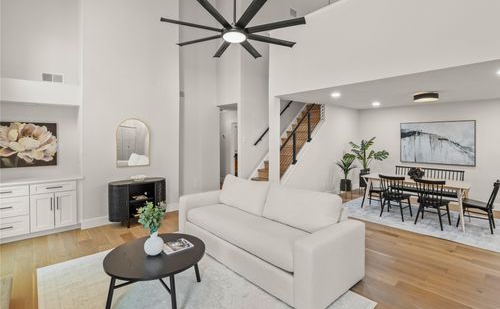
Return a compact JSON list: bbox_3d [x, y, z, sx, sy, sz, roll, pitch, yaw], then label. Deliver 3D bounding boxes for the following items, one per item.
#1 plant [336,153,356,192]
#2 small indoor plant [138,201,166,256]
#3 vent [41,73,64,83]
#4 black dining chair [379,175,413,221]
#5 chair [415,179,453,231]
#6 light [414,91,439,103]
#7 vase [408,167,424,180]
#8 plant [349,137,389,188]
[{"bbox_3d":[2.570,0.475,6.170,0.480,1.000,0.480,2,3,45],"label":"plant"},{"bbox_3d":[-0.925,0.684,2.185,0.250,0.480,0.250,-2,3,-45],"label":"small indoor plant"},{"bbox_3d":[-3.550,-1.361,4.155,0.030,0.170,0.340,2,3,42],"label":"vent"},{"bbox_3d":[3.010,0.854,4.763,0.480,0.860,0.540,2,3,45],"label":"black dining chair"},{"bbox_3d":[3.390,0.871,4.293,0.480,0.860,0.540,2,3,45],"label":"chair"},{"bbox_3d":[3.800,-1.230,4.990,0.410,0.130,0.410,2,3,45],"label":"light"},{"bbox_3d":[3.530,0.418,4.938,0.280,0.240,0.280,2,3,45],"label":"vase"},{"bbox_3d":[3.430,0.254,6.763,1.050,1.440,0.950,2,3,45],"label":"plant"}]

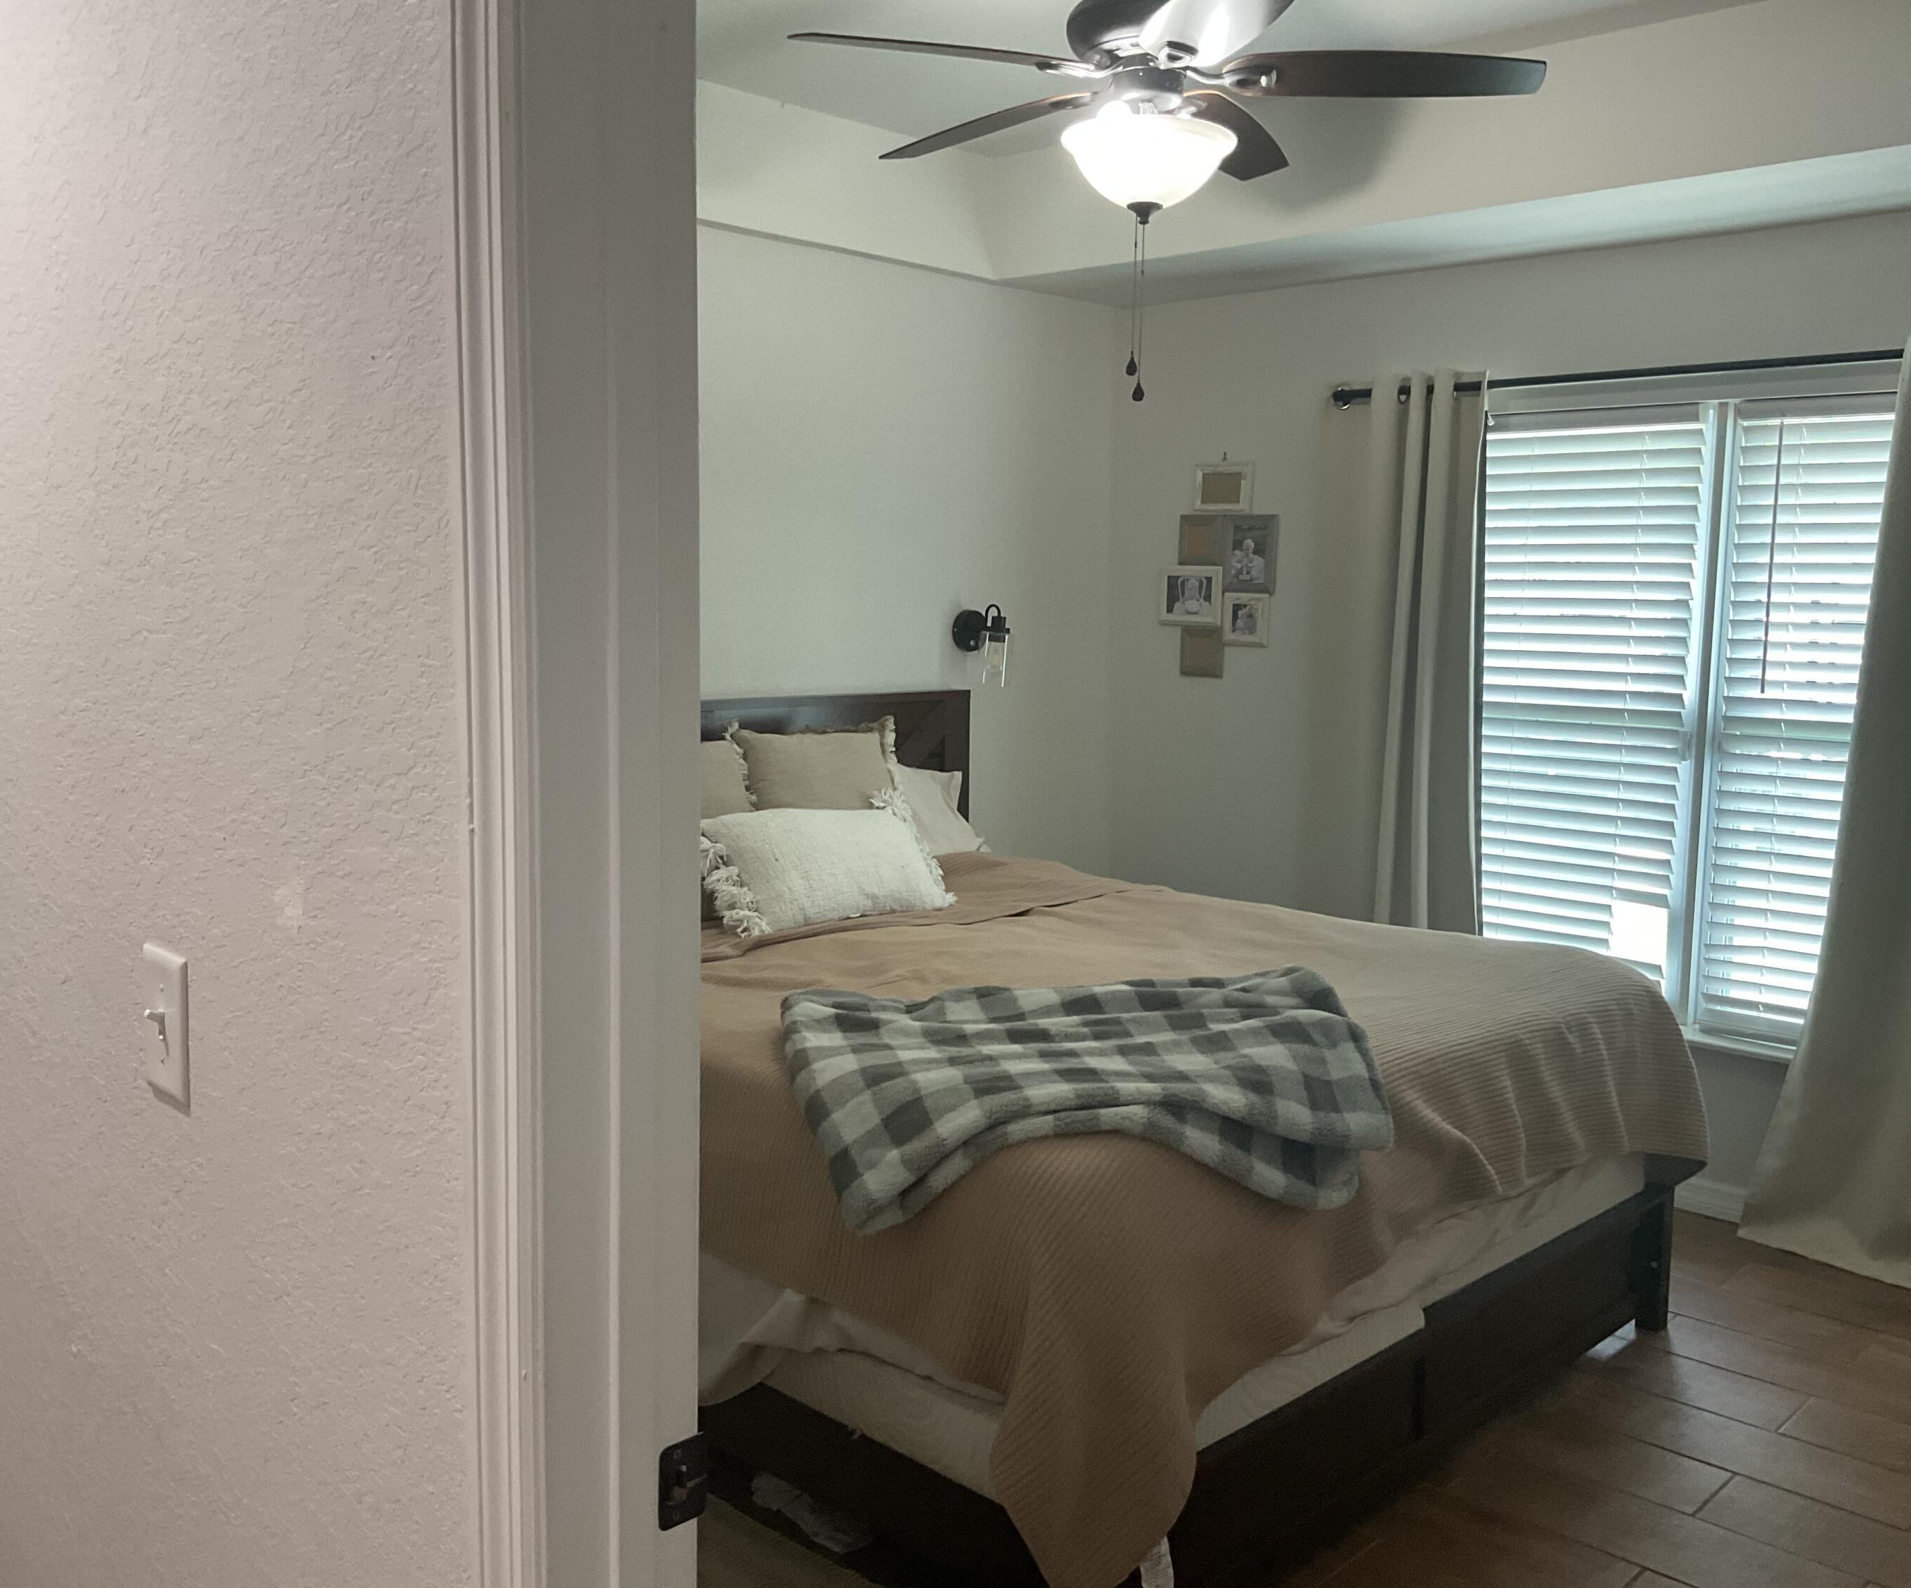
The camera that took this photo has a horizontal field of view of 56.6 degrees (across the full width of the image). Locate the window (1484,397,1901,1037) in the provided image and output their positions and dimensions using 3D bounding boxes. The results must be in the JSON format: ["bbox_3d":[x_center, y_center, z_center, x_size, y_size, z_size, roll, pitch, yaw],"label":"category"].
[{"bbox_3d":[1.879,-0.177,4.452,0.120,1.590,1.324,-6,10,-44],"label":"window"}]

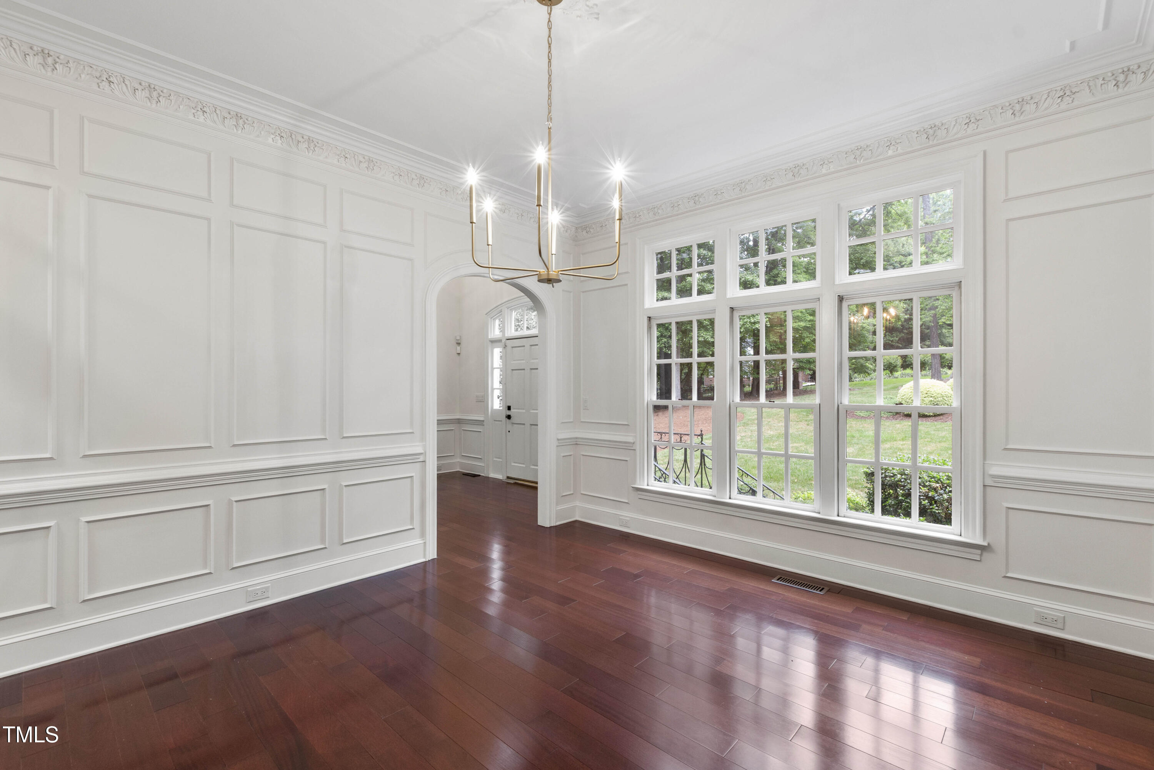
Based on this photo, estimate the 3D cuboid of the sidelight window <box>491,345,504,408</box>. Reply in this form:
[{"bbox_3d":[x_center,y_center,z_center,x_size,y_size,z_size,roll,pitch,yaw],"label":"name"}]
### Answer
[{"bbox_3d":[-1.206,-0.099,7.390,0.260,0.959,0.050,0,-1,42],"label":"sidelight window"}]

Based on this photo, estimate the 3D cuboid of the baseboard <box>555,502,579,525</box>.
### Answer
[{"bbox_3d":[-0.101,1.289,4.814,0.025,0.185,0.302,0,-1,44],"label":"baseboard"}]

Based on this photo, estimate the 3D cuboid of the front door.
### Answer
[{"bbox_3d":[-0.684,0.345,6.867,0.925,2.030,0.050,0,-1,42],"label":"front door"}]

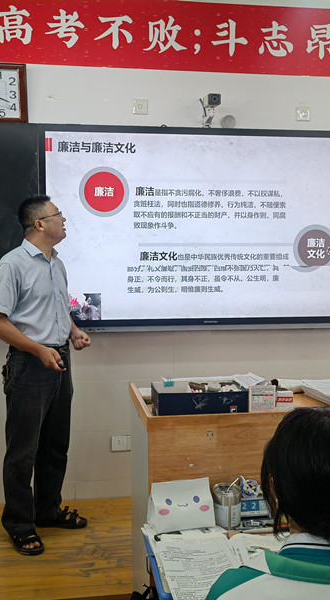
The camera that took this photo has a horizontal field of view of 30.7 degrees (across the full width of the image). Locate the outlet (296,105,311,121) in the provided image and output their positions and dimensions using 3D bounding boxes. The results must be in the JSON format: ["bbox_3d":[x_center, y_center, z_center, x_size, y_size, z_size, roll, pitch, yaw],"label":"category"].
[{"bbox_3d":[0.835,-1.127,3.630,0.087,0.087,0.015,-1,3,-7],"label":"outlet"}]

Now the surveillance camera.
[{"bbox_3d":[0.267,-1.110,3.360,0.070,0.063,0.130,-1,9,-7],"label":"surveillance camera"}]

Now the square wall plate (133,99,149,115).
[{"bbox_3d":[-0.140,-1.126,3.514,0.086,0.086,0.012,-1,3,-7],"label":"square wall plate"}]

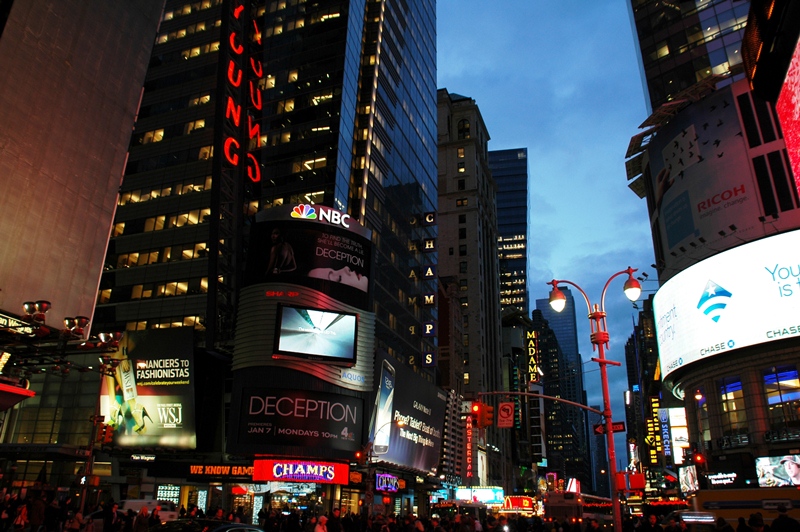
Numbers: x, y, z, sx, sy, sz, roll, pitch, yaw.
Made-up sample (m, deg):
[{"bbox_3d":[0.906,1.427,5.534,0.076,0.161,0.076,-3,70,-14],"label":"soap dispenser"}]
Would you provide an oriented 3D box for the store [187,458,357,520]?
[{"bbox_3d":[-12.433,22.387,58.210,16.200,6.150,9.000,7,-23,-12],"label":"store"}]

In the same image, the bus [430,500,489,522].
[{"bbox_3d":[6.197,25.230,59.802,2.600,3.150,12.100,-7,-24,19],"label":"bus"}]

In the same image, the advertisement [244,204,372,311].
[{"bbox_3d":[-9.271,-1.139,65.846,13.200,10.700,2.100,10,-24,-19],"label":"advertisement"}]

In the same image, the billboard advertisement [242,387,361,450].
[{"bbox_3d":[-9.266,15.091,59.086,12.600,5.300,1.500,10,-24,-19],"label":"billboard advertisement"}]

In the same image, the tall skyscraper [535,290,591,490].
[{"bbox_3d":[133.573,108.545,483.503,35.000,184.000,34.000,-7,-24,19],"label":"tall skyscraper"}]

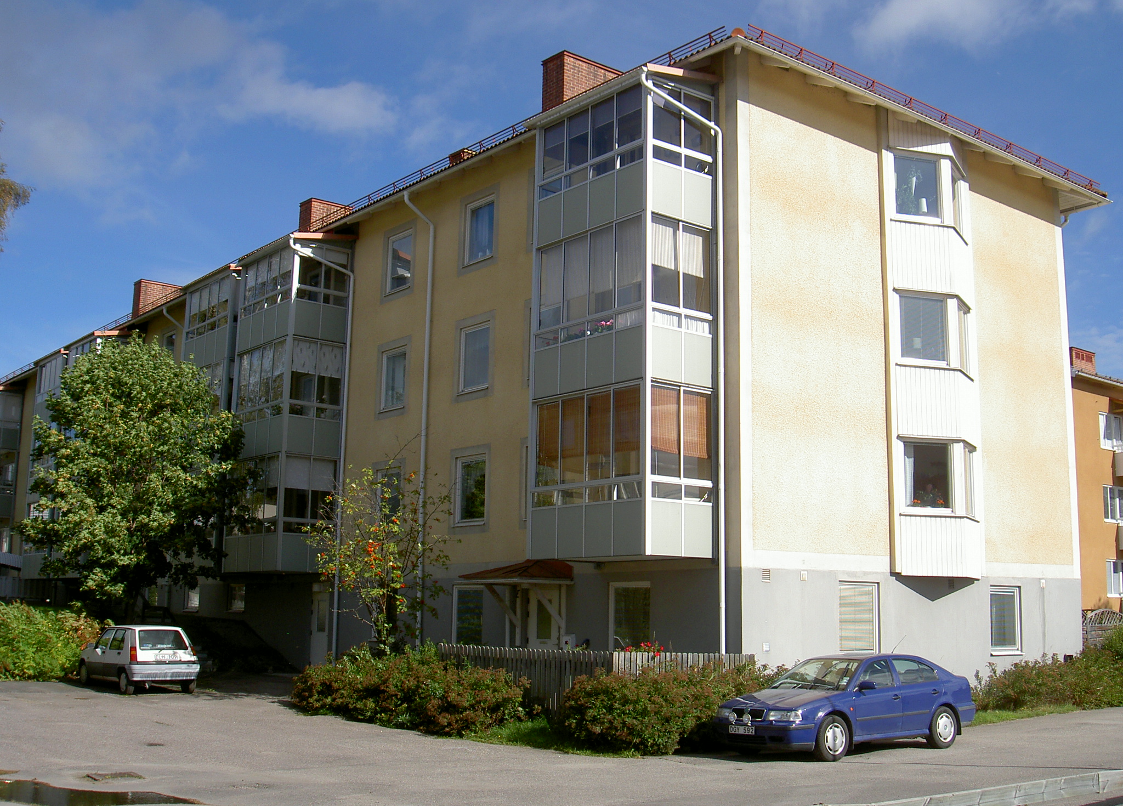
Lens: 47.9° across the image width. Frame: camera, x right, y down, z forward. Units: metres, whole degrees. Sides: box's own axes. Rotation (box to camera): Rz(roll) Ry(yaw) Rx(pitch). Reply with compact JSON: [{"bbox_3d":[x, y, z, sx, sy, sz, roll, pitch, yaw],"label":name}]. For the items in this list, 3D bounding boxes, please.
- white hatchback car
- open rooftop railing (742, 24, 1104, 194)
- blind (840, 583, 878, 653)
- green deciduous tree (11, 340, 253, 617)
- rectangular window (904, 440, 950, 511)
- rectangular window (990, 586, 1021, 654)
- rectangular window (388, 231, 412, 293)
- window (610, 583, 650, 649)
[{"bbox_3d":[-9.242,5.494,27.503,1.580,1.400,3.590,8,-11,-38],"label":"white hatchback car"},{"bbox_3d":[7.912,-5.793,26.058,12.100,0.270,0.240,9,-12,-38],"label":"open rooftop railing"},{"bbox_3d":[5.425,3.975,23.367,1.070,1.240,0.070,9,-12,-38],"label":"blind"},{"bbox_3d":[-10.987,2.152,32.500,5.900,7.800,6.000,9,-12,-38],"label":"green deciduous tree"},{"bbox_3d":[6.740,1.335,23.248,1.020,1.230,0.110,3,-10,-15],"label":"rectangular window"},{"bbox_3d":[9.211,4.511,26.356,1.130,1.380,0.130,9,-12,-38],"label":"rectangular window"},{"bbox_3d":[-3.808,-3.323,30.113,0.120,1.340,1.100,8,-12,-38],"label":"rectangular window"},{"bbox_3d":[1.313,4.026,23.515,0.140,1.380,1.120,9,-12,-38],"label":"window"}]

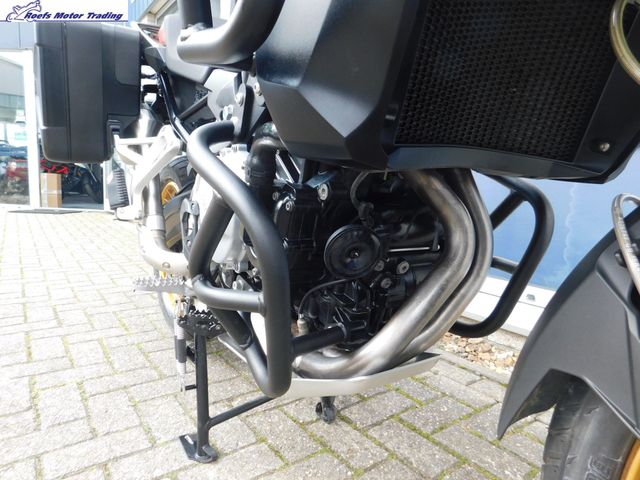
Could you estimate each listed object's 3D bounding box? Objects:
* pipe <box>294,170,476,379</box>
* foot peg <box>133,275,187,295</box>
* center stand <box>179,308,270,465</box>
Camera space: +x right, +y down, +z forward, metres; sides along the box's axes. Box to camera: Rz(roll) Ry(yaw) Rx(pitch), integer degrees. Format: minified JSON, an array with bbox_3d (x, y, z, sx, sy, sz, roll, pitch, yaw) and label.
[{"bbox_3d":[0.113,0.053,0.661,0.160,0.370,0.295,-4,10,-33],"label":"pipe"},{"bbox_3d":[-0.343,0.096,0.915,0.108,0.034,0.052,0,8,-34],"label":"foot peg"},{"bbox_3d":[-0.151,0.304,1.016,0.340,0.305,0.170,-4,10,-33],"label":"center stand"}]

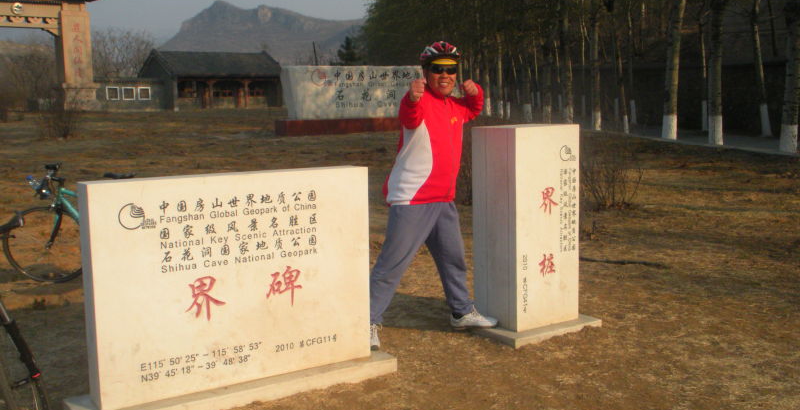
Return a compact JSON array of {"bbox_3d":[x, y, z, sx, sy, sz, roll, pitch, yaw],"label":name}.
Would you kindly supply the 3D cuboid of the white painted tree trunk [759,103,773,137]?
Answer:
[{"bbox_3d":[13.781,-3.186,31.371,0.380,1.220,0.380,-1,7,0],"label":"white painted tree trunk"}]

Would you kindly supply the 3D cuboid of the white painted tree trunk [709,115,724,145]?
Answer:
[{"bbox_3d":[9.847,-2.322,25.927,0.410,0.960,0.410,-1,7,0],"label":"white painted tree trunk"}]

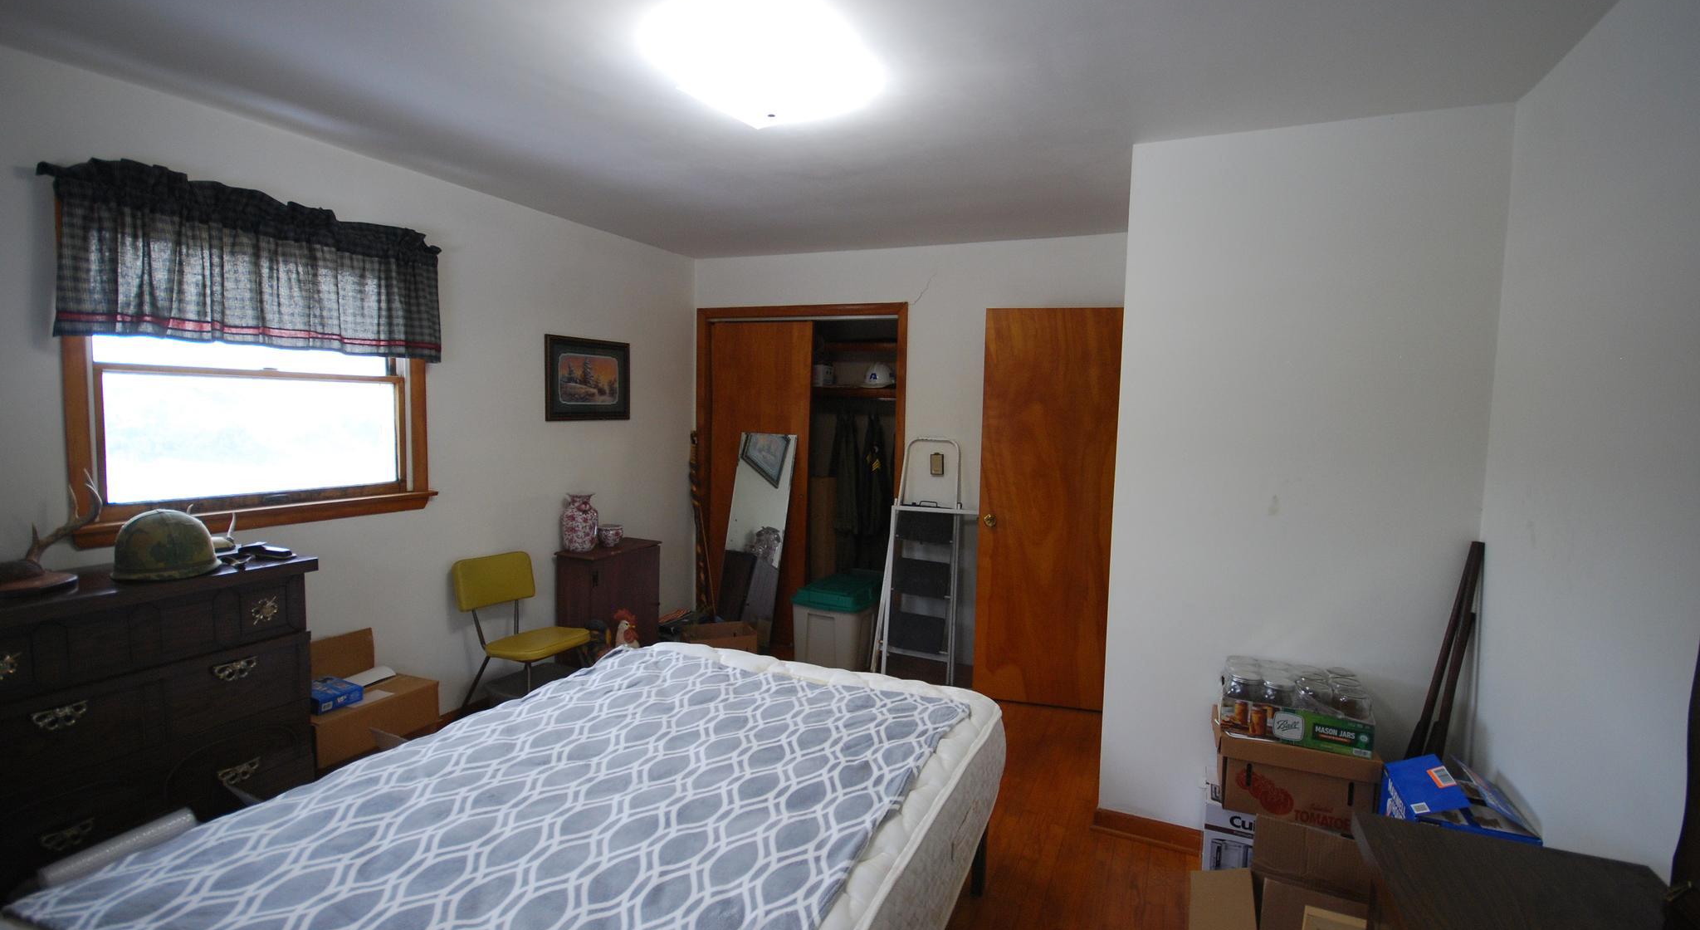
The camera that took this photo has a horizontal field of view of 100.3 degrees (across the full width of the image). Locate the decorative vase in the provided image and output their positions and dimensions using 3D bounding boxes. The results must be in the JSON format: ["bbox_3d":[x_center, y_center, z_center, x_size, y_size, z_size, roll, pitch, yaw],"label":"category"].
[{"bbox_3d":[-1.384,0.288,3.628,0.195,0.288,0.190,-1,5,-23],"label":"decorative vase"}]

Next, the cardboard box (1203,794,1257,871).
[{"bbox_3d":[1.322,1.218,2.260,0.350,0.320,0.260,4,5,26],"label":"cardboard box"}]

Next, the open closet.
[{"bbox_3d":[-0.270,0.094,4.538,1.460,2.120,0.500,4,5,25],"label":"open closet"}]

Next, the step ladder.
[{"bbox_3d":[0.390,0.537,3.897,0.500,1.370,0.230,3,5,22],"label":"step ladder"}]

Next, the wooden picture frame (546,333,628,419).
[{"bbox_3d":[-1.398,-0.457,3.826,0.030,0.434,0.590,4,5,25],"label":"wooden picture frame"}]

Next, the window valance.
[{"bbox_3d":[-1.960,-0.641,2.448,0.120,0.500,1.100,4,5,26],"label":"window valance"}]

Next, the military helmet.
[{"bbox_3d":[-2.010,0.217,2.090,0.280,0.180,0.240,4,5,25],"label":"military helmet"}]

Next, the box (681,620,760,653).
[{"bbox_3d":[-0.727,1.057,3.935,0.370,0.270,0.250,-1,5,-26],"label":"box"}]

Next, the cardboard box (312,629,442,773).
[{"bbox_3d":[-1.879,0.867,2.743,0.240,0.395,0.460,4,5,25],"label":"cardboard box"}]

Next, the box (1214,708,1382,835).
[{"bbox_3d":[1.327,0.904,2.145,0.395,0.217,0.270,4,5,25],"label":"box"}]

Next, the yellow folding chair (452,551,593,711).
[{"bbox_3d":[-1.489,0.831,3.227,0.510,0.800,0.420,4,5,25],"label":"yellow folding chair"}]

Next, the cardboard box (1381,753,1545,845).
[{"bbox_3d":[1.558,0.986,1.849,0.235,0.320,0.280,4,5,26],"label":"cardboard box"}]

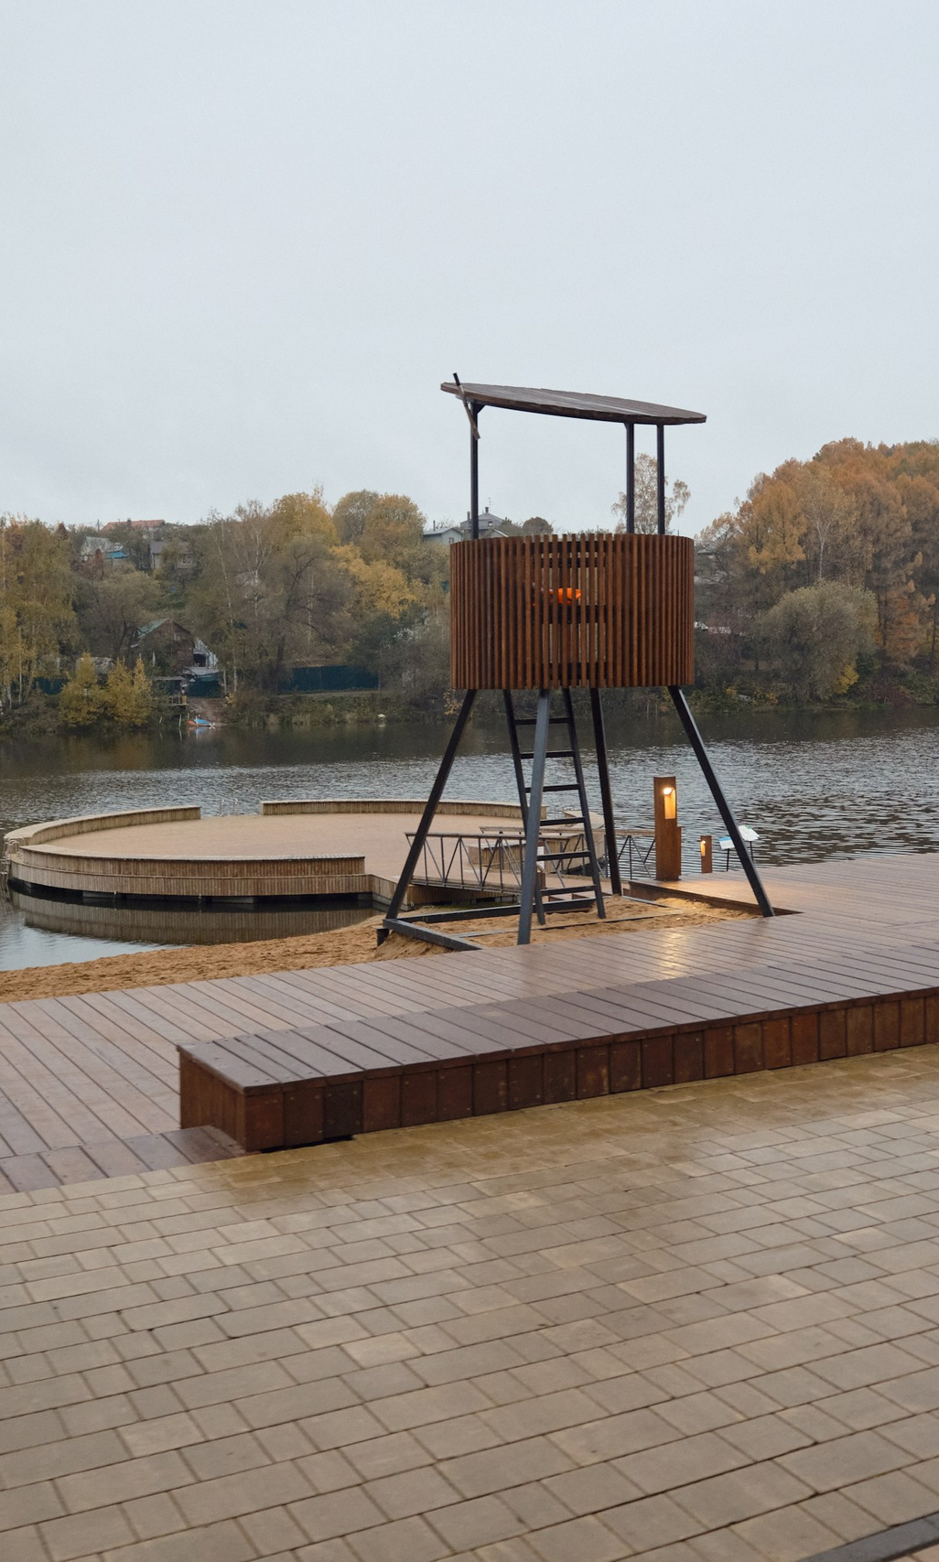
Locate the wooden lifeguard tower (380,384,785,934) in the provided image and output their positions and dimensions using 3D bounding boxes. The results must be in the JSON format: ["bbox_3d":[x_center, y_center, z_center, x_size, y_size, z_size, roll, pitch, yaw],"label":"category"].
[{"bbox_3d":[0.733,-0.879,11.036,2.100,3.950,2.080,-3,4,-27],"label":"wooden lifeguard tower"}]

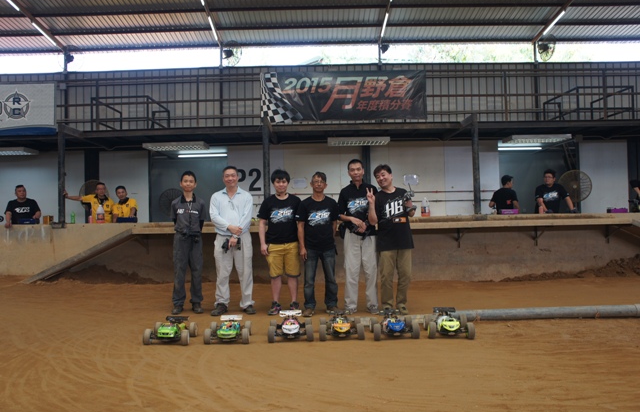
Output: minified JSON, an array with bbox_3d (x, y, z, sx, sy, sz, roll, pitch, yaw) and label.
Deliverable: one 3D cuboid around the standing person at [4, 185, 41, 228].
[{"bbox_3d":[-5.127,0.501,9.187,0.610,1.710,0.380,-1,-1,-7],"label":"standing person"}]

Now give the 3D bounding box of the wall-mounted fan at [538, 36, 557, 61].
[{"bbox_3d":[5.312,-3.694,12.500,0.620,0.620,0.380,-1,11,-29],"label":"wall-mounted fan"}]

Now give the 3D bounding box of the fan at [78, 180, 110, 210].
[{"bbox_3d":[-4.607,-0.231,10.900,0.620,0.620,0.360,-1,2,-7],"label":"fan"}]

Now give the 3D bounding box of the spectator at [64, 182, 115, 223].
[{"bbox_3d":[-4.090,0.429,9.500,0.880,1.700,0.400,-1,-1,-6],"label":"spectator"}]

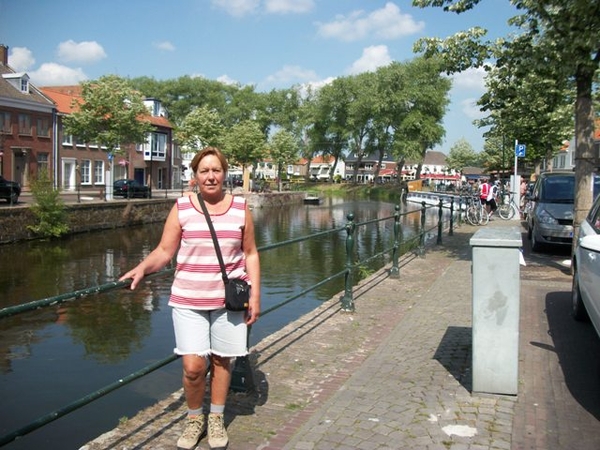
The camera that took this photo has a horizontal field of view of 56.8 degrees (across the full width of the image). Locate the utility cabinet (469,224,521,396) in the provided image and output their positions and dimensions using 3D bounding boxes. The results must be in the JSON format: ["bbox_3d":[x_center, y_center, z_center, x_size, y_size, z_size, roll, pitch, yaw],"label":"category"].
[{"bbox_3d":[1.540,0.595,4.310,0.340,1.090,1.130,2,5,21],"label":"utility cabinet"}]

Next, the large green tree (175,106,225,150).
[{"bbox_3d":[-8.945,-6.508,49.306,4.420,7.940,4.420,1,4,0],"label":"large green tree"}]

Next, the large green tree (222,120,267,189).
[{"bbox_3d":[-5.970,-7.192,59.303,4.680,7.870,4.680,1,4,0],"label":"large green tree"}]

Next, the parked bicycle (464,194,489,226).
[{"bbox_3d":[6.427,-0.528,20.200,0.600,1.120,1.750,0,5,-12],"label":"parked bicycle"}]

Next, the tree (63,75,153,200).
[{"bbox_3d":[-12.845,-5.865,37.322,6.070,8.370,6.070,1,4,0],"label":"tree"}]

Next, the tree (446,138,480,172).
[{"bbox_3d":[22.924,-8.205,78.306,4.640,7.940,4.640,1,4,0],"label":"tree"}]

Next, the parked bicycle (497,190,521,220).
[{"bbox_3d":[9.094,-0.777,23.300,1.780,1.120,0.600,3,5,20],"label":"parked bicycle"}]

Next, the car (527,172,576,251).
[{"bbox_3d":[6.330,-0.330,12.750,1.810,1.630,4.300,3,5,21],"label":"car"}]

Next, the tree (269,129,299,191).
[{"bbox_3d":[-2.090,-7.864,68.306,3.800,7.960,3.800,1,4,0],"label":"tree"}]

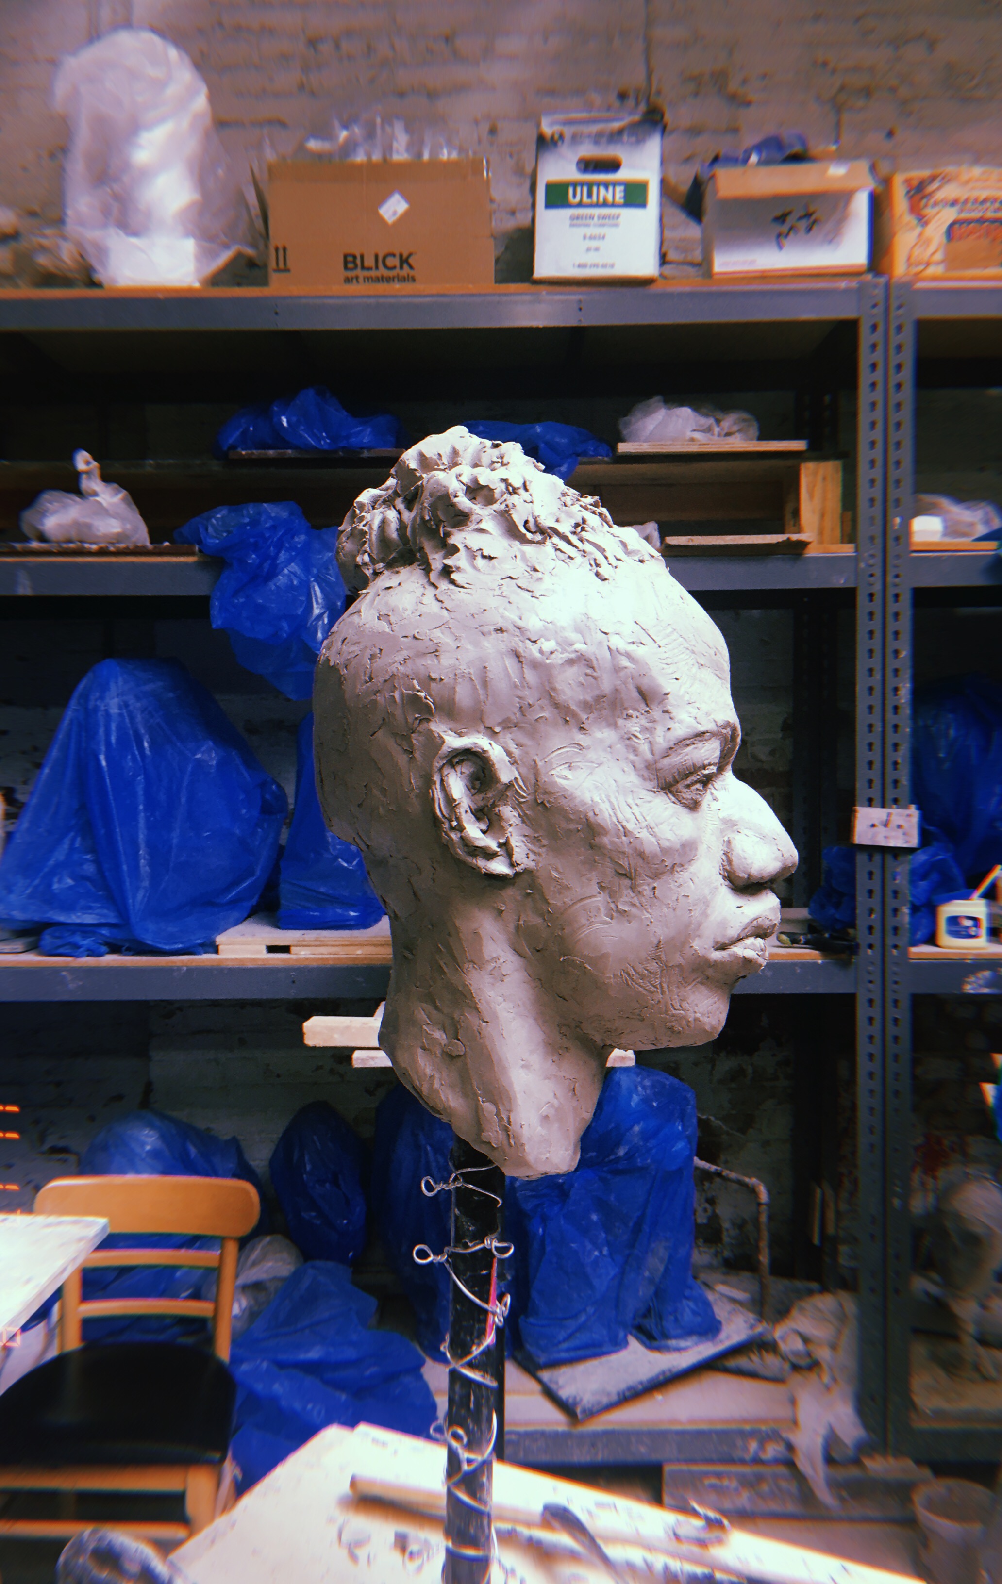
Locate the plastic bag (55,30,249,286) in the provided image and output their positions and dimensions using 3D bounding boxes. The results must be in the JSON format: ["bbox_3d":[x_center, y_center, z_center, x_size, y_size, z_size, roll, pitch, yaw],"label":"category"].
[{"bbox_3d":[-0.746,-1.330,2.867,0.424,0.607,0.330,-1,3,0],"label":"plastic bag"}]

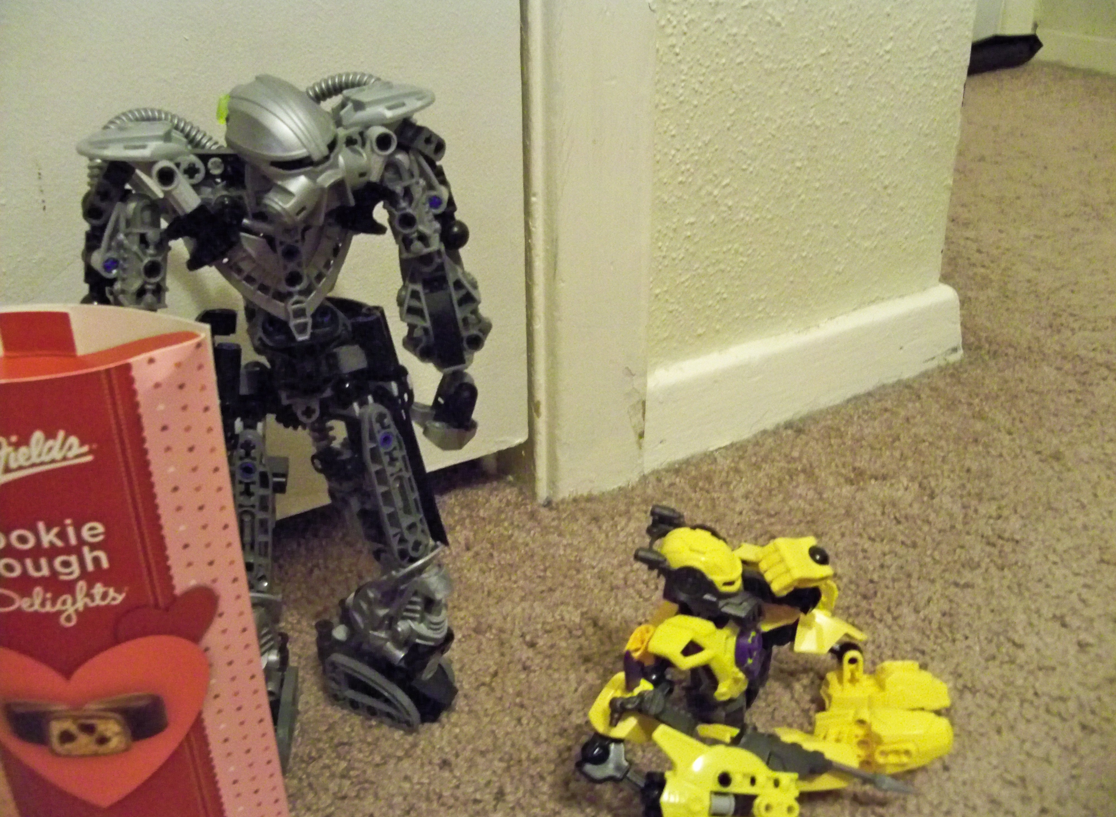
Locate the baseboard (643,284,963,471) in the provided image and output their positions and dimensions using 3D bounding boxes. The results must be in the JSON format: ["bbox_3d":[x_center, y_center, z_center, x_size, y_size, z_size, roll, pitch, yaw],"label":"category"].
[{"bbox_3d":[0.146,-0.026,0.639,0.276,0.049,0.014,-17,28,-35],"label":"baseboard"}]

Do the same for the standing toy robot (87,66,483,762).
[{"bbox_3d":[-0.082,0.005,0.355,0.116,0.208,0.085,-11,25,-25],"label":"standing toy robot"}]

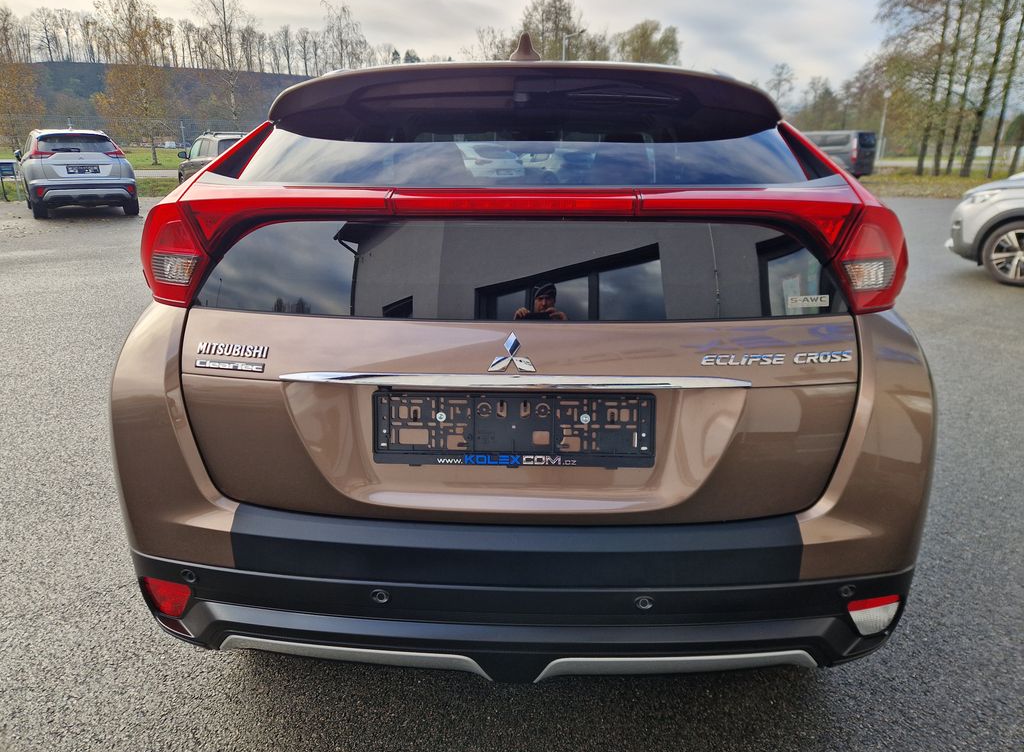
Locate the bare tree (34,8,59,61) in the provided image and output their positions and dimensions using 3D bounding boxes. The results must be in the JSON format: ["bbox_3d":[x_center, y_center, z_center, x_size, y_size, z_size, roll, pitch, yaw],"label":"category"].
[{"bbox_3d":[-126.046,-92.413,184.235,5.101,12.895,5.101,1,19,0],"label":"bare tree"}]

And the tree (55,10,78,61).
[{"bbox_3d":[-122.057,-93.504,186.414,5.221,13.036,5.221,1,19,0],"label":"tree"}]

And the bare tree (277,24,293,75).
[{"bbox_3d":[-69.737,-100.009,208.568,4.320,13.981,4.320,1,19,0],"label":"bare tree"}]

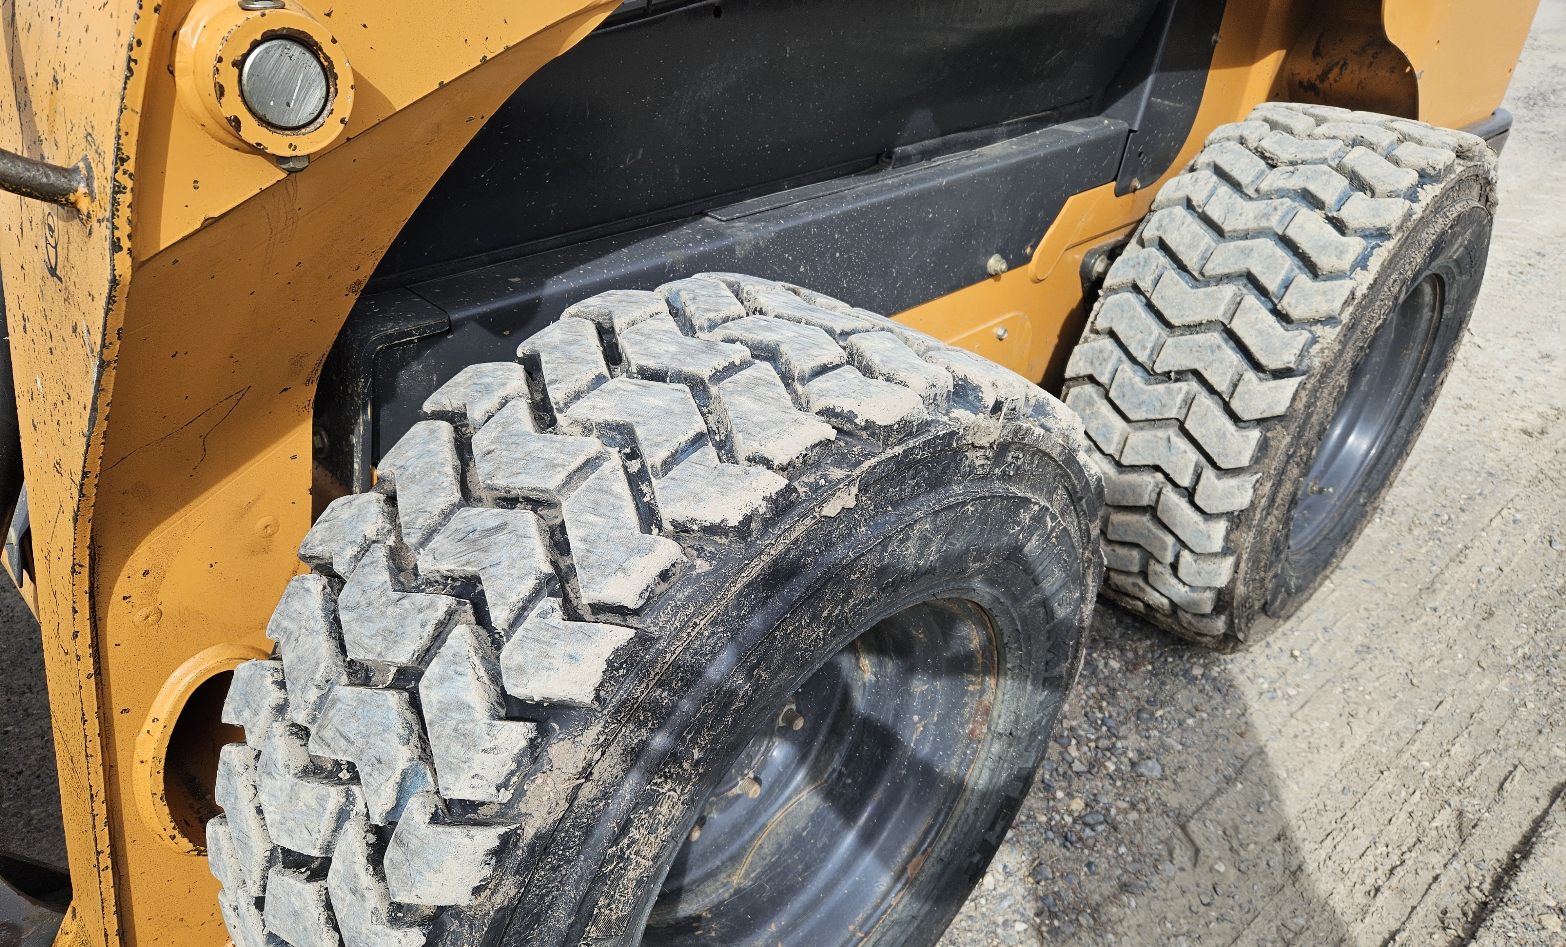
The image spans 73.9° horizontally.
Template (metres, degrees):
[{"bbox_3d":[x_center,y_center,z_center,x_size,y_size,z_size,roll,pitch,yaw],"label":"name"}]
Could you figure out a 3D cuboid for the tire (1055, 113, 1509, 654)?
[{"bbox_3d":[0.770,-0.140,1.641,0.832,0.828,0.312,-25,42,-37],"label":"tire"}]

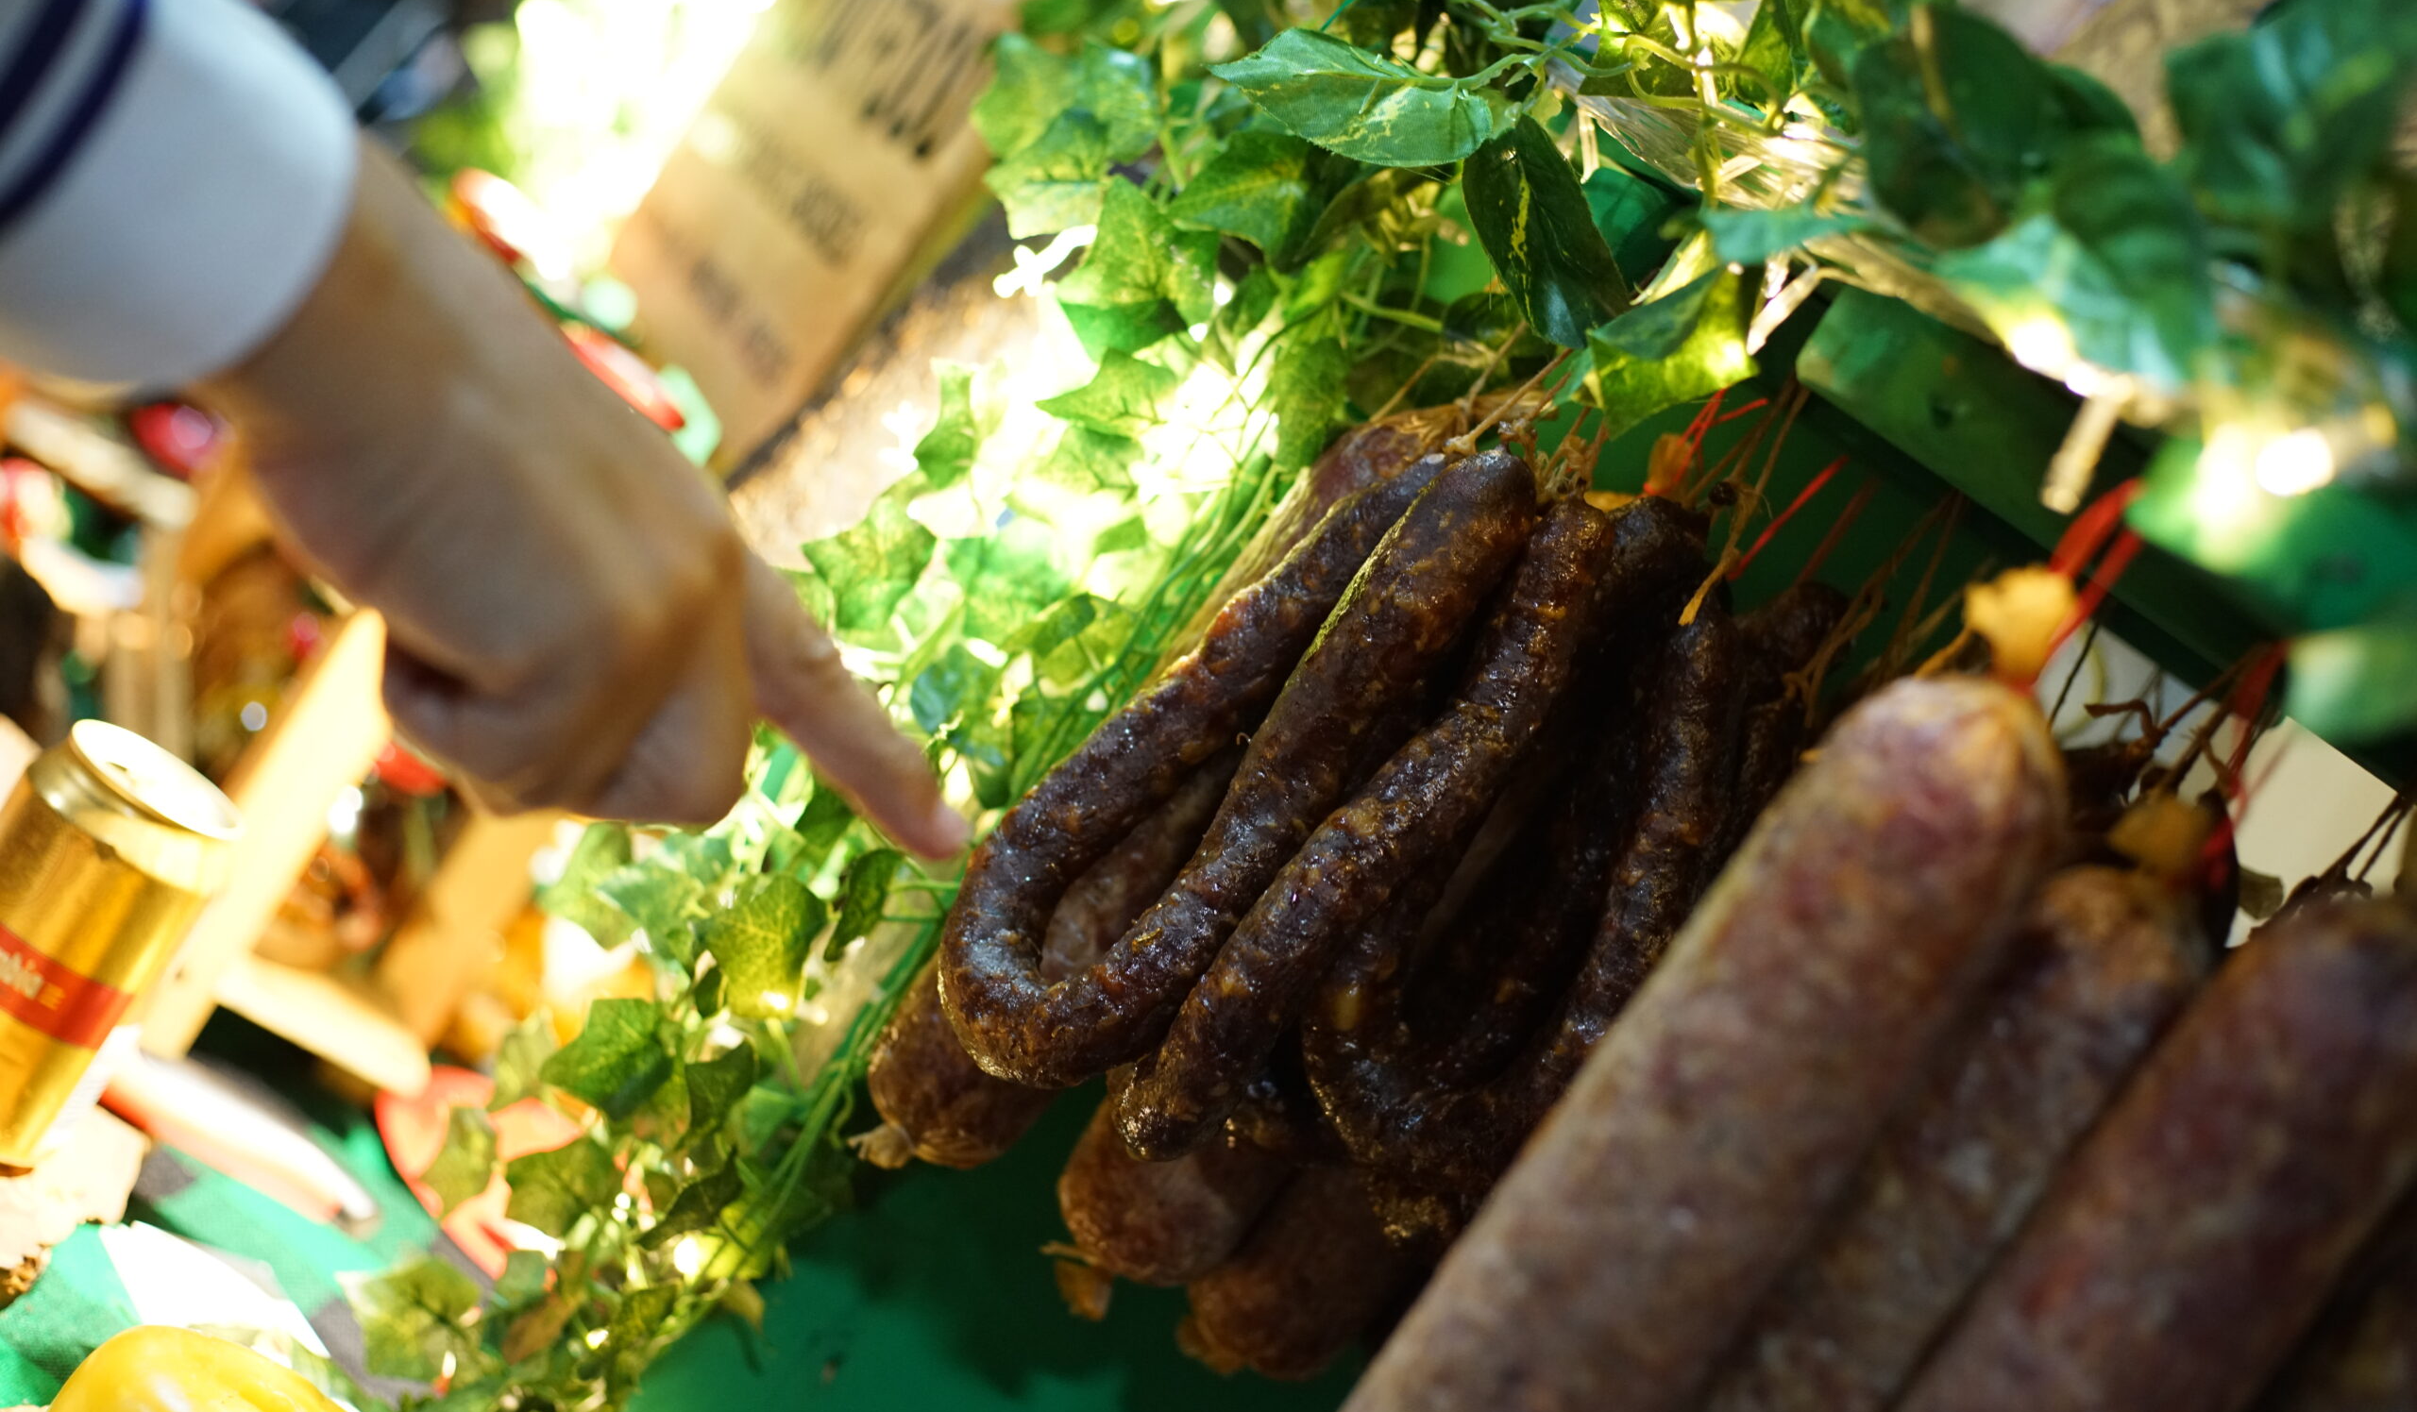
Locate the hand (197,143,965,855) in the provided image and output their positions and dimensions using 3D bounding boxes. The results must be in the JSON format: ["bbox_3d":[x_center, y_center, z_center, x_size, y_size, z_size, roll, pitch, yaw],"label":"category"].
[{"bbox_3d":[-0.131,-0.018,0.708,0.203,0.087,0.074,43,-5,-31],"label":"hand"}]

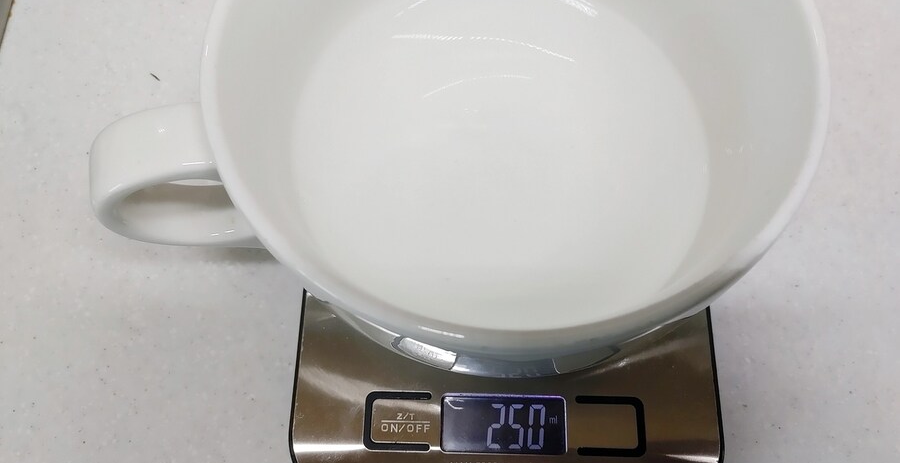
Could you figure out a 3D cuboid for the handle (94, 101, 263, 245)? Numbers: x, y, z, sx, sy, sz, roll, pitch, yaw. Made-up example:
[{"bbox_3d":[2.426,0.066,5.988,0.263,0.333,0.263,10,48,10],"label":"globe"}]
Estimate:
[{"bbox_3d":[-0.081,-0.014,0.210,0.048,0.062,0.020,-10,71,-3],"label":"handle"}]

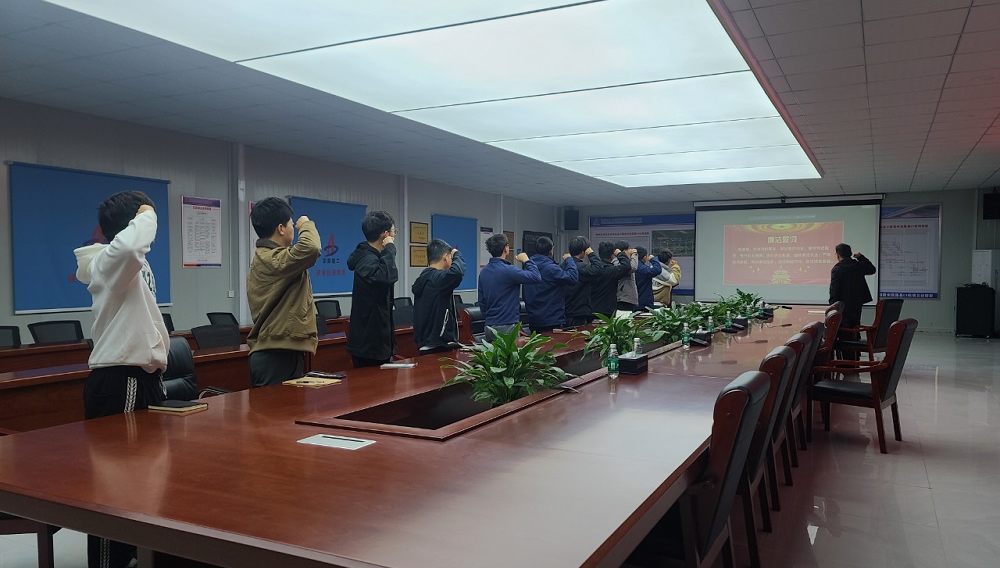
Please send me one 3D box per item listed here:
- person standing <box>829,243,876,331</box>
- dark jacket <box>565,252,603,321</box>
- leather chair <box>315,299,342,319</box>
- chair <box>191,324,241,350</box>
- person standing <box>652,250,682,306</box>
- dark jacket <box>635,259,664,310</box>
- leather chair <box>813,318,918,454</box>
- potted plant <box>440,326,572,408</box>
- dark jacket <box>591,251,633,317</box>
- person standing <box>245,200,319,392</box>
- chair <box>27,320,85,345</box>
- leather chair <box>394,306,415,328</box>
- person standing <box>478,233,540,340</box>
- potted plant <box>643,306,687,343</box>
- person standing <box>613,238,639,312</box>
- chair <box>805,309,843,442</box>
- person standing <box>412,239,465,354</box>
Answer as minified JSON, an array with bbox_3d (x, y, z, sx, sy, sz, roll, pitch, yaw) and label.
[{"bbox_3d":[5.056,0.302,10.359,0.660,1.762,0.450,0,1,10],"label":"person standing"},{"bbox_3d":[0.970,0.018,8.488,0.460,0.800,0.550,-1,2,-40],"label":"dark jacket"},{"bbox_3d":[-2.495,0.729,10.367,0.600,0.940,0.580,1,1,28],"label":"leather chair"},{"bbox_3d":[-2.324,0.815,6.312,0.580,0.930,0.570,1,2,28],"label":"chair"},{"bbox_3d":[2.722,0.302,11.819,0.460,1.710,0.520,-1,1,-22],"label":"person standing"},{"bbox_3d":[2.149,0.008,10.668,0.450,0.799,0.530,-1,2,-38],"label":"dark jacket"},{"bbox_3d":[2.947,0.782,5.882,0.690,1.020,0.600,1,2,37],"label":"leather chair"},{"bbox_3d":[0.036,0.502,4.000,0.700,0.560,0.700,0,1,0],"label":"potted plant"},{"bbox_3d":[1.408,0.007,9.283,0.460,0.849,0.560,-1,2,-42],"label":"dark jacket"},{"bbox_3d":[-1.244,0.438,4.176,0.450,1.800,0.500,-1,2,-30],"label":"person standing"},{"bbox_3d":[-4.253,0.819,7.000,0.600,0.920,0.580,1,1,28],"label":"chair"},{"bbox_3d":[-1.202,0.756,9.107,0.600,0.940,0.580,1,1,28],"label":"leather chair"},{"bbox_3d":[0.082,0.408,6.824,0.540,1.735,0.450,1,2,38],"label":"person standing"},{"bbox_3d":[1.650,0.444,7.216,0.580,0.500,0.580,1,1,28],"label":"potted plant"},{"bbox_3d":[1.705,0.280,9.889,0.440,1.831,0.500,-1,2,-32],"label":"person standing"},{"bbox_3d":[2.865,0.759,6.899,0.640,1.010,0.580,1,2,28],"label":"chair"},{"bbox_3d":[-0.491,0.468,5.768,0.460,1.647,0.520,-1,1,-24],"label":"person standing"}]

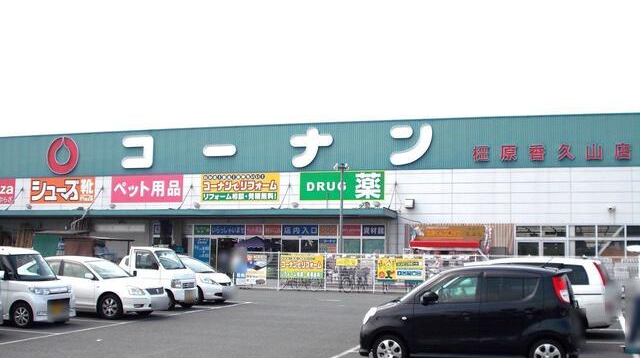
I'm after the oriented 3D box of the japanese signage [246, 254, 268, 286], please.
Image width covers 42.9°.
[{"bbox_3d":[-2.579,3.731,33.349,0.930,1.263,0.040,-1,-5,17],"label":"japanese signage"}]

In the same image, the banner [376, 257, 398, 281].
[{"bbox_3d":[2.623,3.527,31.746,0.819,0.861,0.050,-1,-5,18],"label":"banner"}]

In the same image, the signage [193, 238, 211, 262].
[{"bbox_3d":[-7.496,4.605,51.743,1.106,1.723,0.040,-1,-5,17],"label":"signage"}]

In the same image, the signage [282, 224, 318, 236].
[{"bbox_3d":[-1.188,3.146,49.932,2.347,0.619,0.040,-1,-5,17],"label":"signage"}]

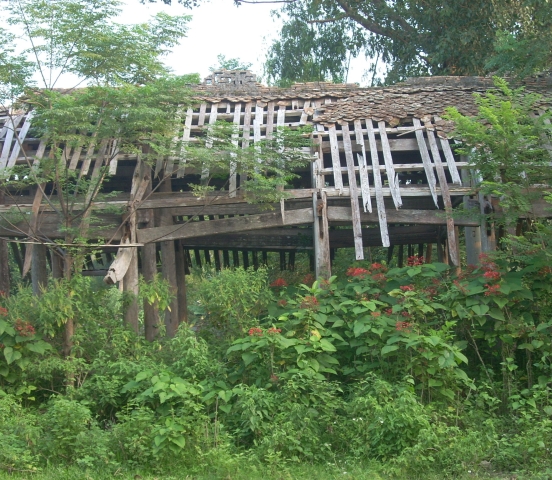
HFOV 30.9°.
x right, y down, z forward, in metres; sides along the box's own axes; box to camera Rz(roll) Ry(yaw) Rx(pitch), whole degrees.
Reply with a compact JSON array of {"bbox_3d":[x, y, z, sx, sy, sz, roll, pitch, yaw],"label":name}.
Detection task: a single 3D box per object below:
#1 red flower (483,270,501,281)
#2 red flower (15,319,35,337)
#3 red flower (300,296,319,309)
[{"bbox_3d":[2.353,0.388,10.900,0.197,0.109,0.145,-2,1,0],"label":"red flower"},{"bbox_3d":[-2.721,0.947,10.800,0.216,0.195,0.195,-2,1,0],"label":"red flower"},{"bbox_3d":[0.349,0.651,10.400,0.188,0.125,0.148,-2,1,0],"label":"red flower"}]

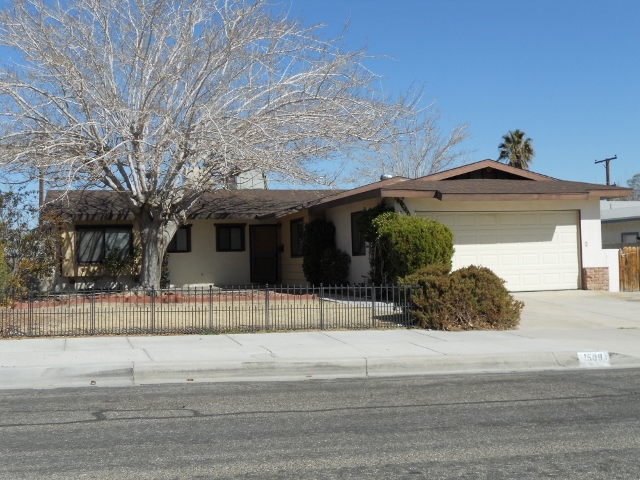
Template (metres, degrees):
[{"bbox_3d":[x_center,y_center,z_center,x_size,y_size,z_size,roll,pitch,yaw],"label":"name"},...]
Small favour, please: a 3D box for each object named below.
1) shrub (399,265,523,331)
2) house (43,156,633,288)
[{"bbox_3d":[2.490,1.012,15.780,2.150,1.120,1.800,-1,-1,-17],"label":"shrub"},{"bbox_3d":[-1.217,-0.224,28.120,15.300,3.700,15.800,-1,-1,-17],"label":"house"}]

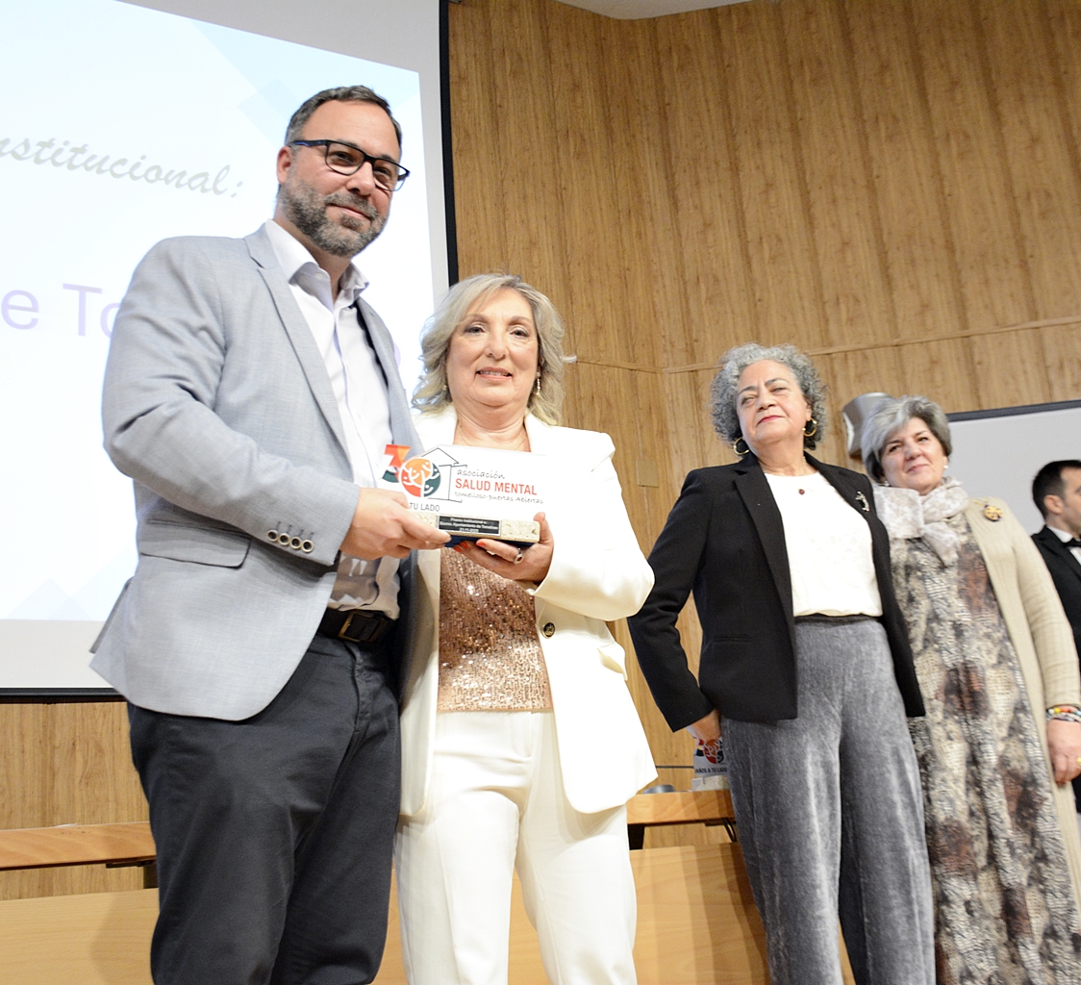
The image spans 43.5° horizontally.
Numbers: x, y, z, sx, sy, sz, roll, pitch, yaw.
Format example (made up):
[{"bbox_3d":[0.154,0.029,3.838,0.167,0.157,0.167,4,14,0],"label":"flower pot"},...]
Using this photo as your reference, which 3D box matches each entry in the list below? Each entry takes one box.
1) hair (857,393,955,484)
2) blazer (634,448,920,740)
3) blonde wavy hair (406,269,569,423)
[{"bbox_3d":[0.862,-0.125,3.200,0.200,0.205,0.210,-10,-16,18],"label":"hair"},{"bbox_3d":[0.484,0.207,2.830,0.510,0.570,0.360,-1,-15,-12],"label":"blazer"},{"bbox_3d":[-0.087,-0.245,2.340,0.265,0.265,0.235,-4,-15,-5],"label":"blonde wavy hair"}]

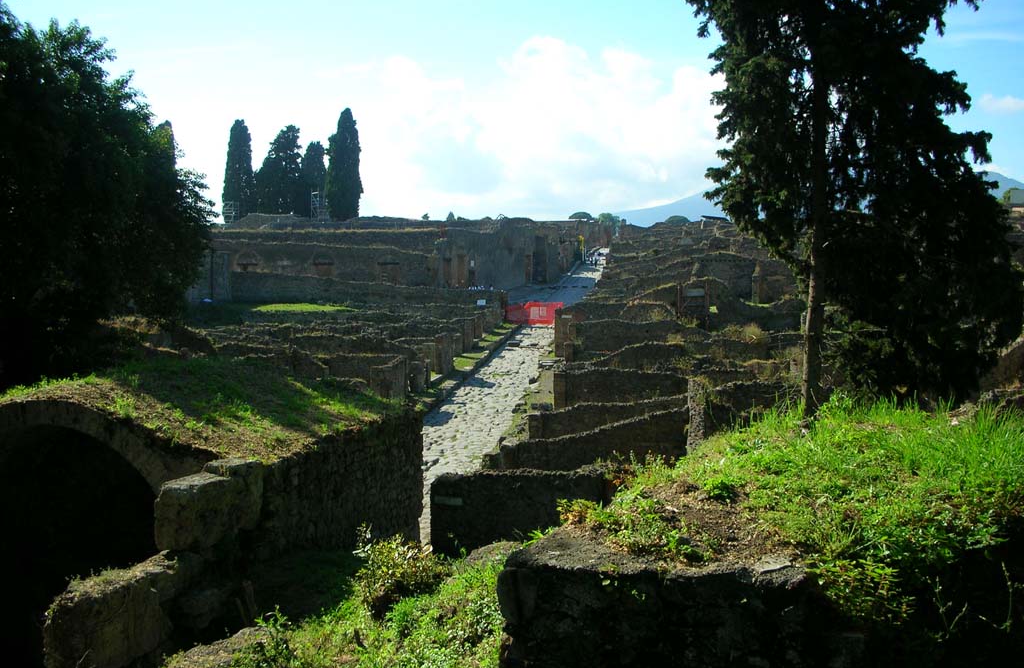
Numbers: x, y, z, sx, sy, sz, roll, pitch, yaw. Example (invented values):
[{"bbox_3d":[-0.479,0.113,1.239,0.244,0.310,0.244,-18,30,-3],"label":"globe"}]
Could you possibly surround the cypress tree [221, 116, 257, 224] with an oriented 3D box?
[{"bbox_3d":[-43.136,-25.669,163.303,5.678,16.390,5.678,-1,6,-15],"label":"cypress tree"}]

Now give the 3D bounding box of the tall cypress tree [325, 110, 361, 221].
[{"bbox_3d":[-26.241,-26.195,161.244,5.918,17.562,5.918,-1,6,-9],"label":"tall cypress tree"}]

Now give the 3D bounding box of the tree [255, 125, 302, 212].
[{"bbox_3d":[-36.900,-25.439,164.329,7.301,15.397,7.301,-1,6,-12],"label":"tree"}]

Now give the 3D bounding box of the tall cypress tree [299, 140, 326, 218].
[{"bbox_3d":[-32.067,-24.488,166.429,4.822,13.057,4.822,-1,6,-11],"label":"tall cypress tree"}]

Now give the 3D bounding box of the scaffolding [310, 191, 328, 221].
[{"bbox_3d":[-29.163,-19.464,156.862,2.400,4.813,1.700,-1,6,-10],"label":"scaffolding"}]

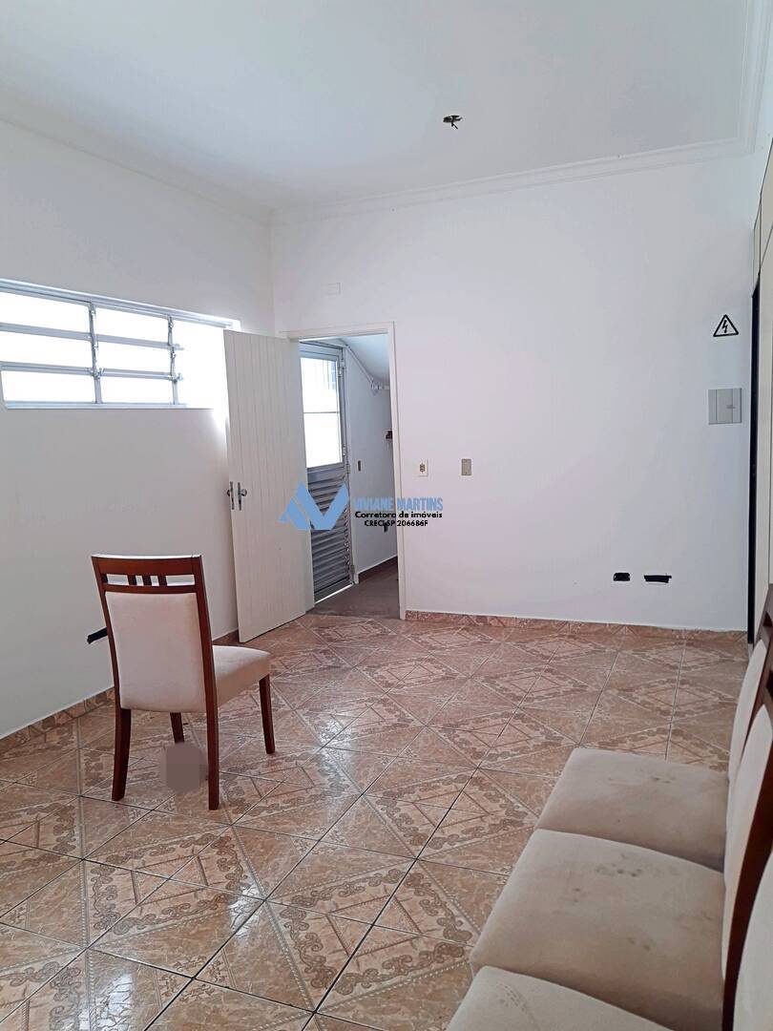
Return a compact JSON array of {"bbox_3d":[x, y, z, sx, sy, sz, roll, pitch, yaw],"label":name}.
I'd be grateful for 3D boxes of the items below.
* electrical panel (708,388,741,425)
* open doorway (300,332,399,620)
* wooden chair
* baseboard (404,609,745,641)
[{"bbox_3d":[2.071,-0.667,4.737,0.186,0.210,0.035,0,7,23],"label":"electrical panel"},{"bbox_3d":[-0.282,-0.282,5.876,0.810,2.110,0.160,1,7,23],"label":"open doorway"},{"bbox_3d":[-0.812,0.606,3.223,0.466,0.985,0.571,-1,7,15],"label":"wooden chair"},{"bbox_3d":[1.200,0.751,5.299,2.296,0.062,0.015,0,7,23],"label":"baseboard"}]

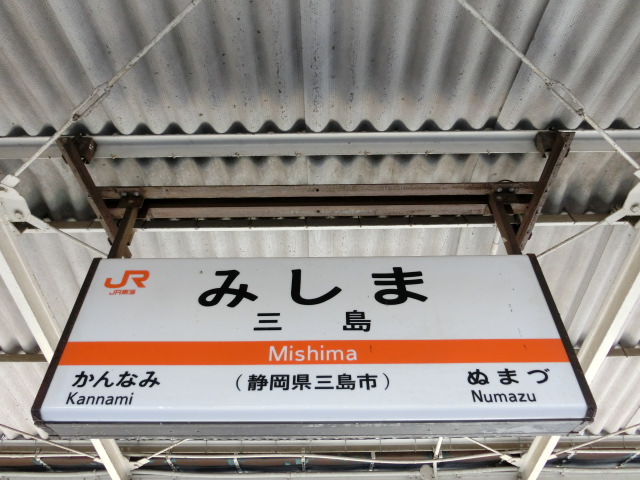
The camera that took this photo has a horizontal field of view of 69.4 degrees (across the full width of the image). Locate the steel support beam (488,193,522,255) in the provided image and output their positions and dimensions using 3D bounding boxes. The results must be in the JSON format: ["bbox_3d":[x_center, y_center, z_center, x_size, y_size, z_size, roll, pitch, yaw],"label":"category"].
[{"bbox_3d":[0.769,-0.042,1.910,0.052,0.380,0.060,-1,-41,0],"label":"steel support beam"}]

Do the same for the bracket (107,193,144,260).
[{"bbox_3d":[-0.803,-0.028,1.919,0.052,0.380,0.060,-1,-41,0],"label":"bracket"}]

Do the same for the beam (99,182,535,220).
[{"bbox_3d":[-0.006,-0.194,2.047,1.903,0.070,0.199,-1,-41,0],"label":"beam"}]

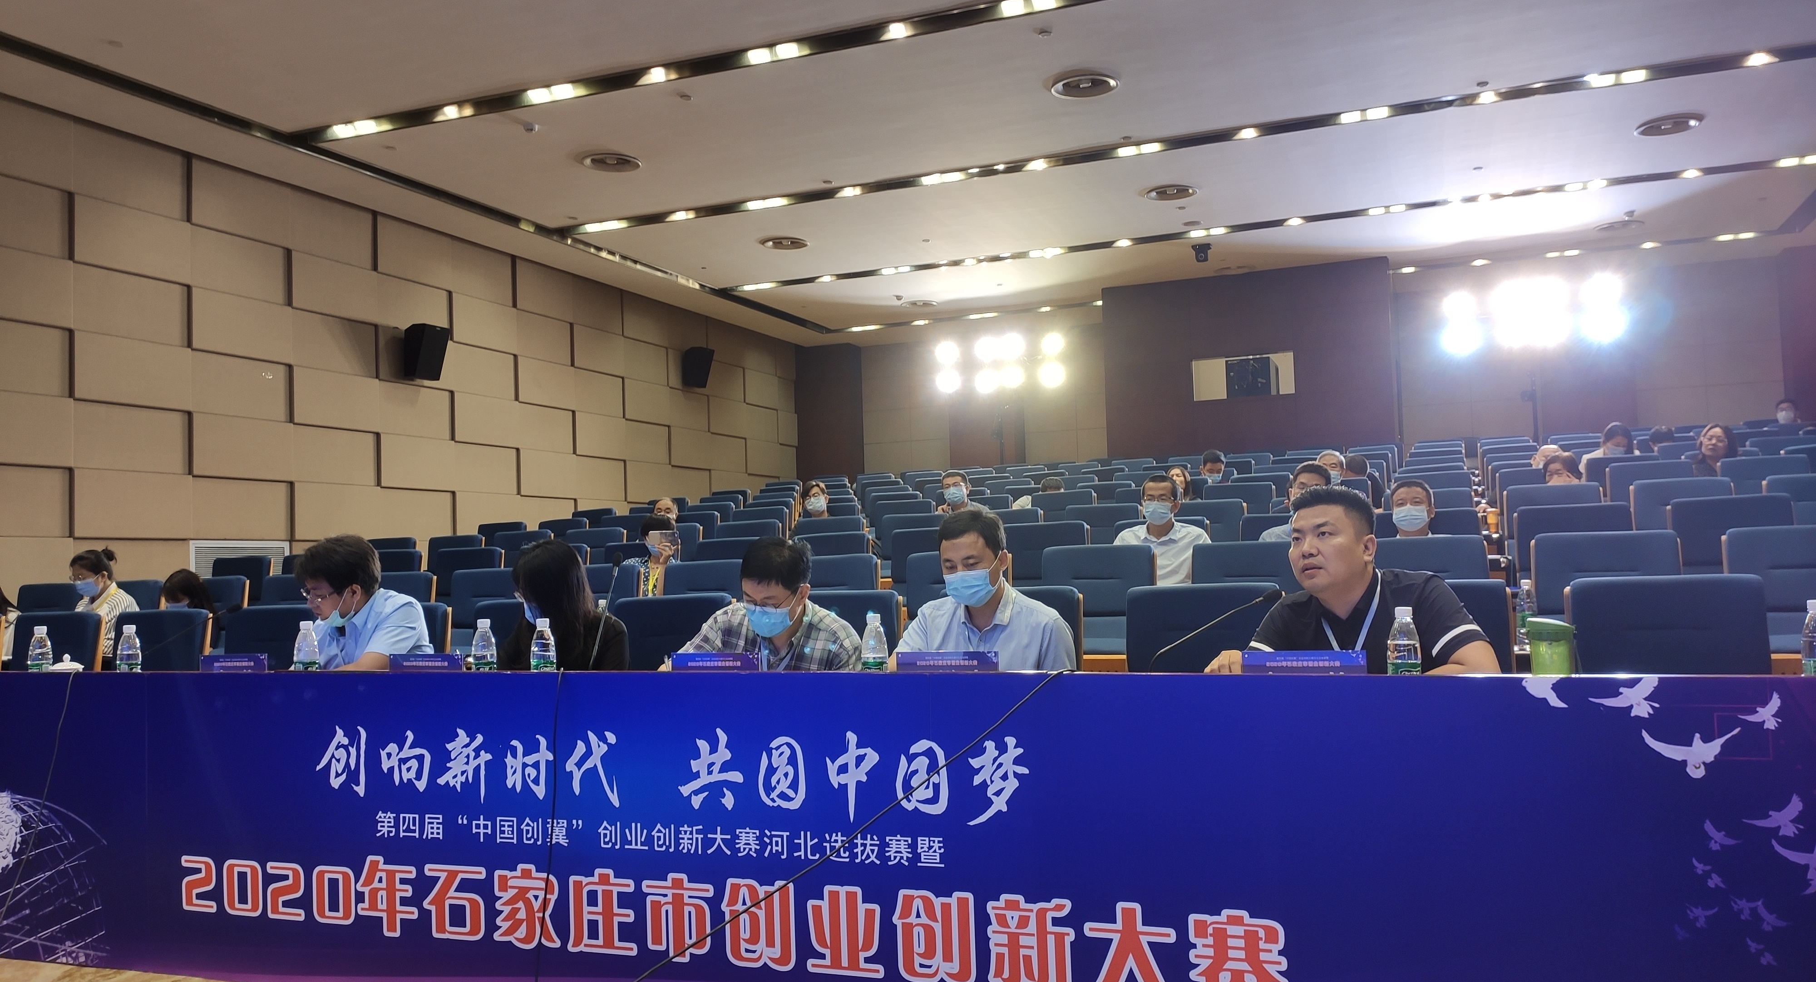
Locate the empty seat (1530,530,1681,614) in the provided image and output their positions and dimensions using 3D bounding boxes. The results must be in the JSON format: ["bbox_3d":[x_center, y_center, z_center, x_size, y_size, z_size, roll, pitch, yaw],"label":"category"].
[{"bbox_3d":[2.258,0.627,4.318,0.540,1.000,0.600,-3,-4,22],"label":"empty seat"}]

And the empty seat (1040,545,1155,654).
[{"bbox_3d":[0.661,0.698,4.949,0.540,1.000,0.600,-3,-4,22],"label":"empty seat"}]

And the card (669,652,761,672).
[{"bbox_3d":[-0.460,0.456,3.328,0.241,0.121,0.060,-3,-4,22],"label":"card"}]

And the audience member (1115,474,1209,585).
[{"bbox_3d":[1.069,0.526,5.853,0.500,1.218,0.750,-3,-4,22],"label":"audience member"}]

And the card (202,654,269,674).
[{"bbox_3d":[-1.930,0.536,3.950,0.246,0.125,0.060,-3,-3,21],"label":"card"}]

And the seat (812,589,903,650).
[{"bbox_3d":[-0.284,0.800,3.993,0.540,1.000,0.600,-3,-4,22],"label":"seat"}]

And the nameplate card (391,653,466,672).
[{"bbox_3d":[-1.288,0.504,3.698,0.246,0.125,0.060,-3,-3,21],"label":"nameplate card"}]

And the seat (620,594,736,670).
[{"bbox_3d":[-0.826,0.837,4.303,0.560,1.000,0.620,-3,-3,21],"label":"seat"}]

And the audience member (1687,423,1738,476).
[{"bbox_3d":[5.203,0.141,8.711,0.480,1.180,0.750,-3,-4,22],"label":"audience member"}]

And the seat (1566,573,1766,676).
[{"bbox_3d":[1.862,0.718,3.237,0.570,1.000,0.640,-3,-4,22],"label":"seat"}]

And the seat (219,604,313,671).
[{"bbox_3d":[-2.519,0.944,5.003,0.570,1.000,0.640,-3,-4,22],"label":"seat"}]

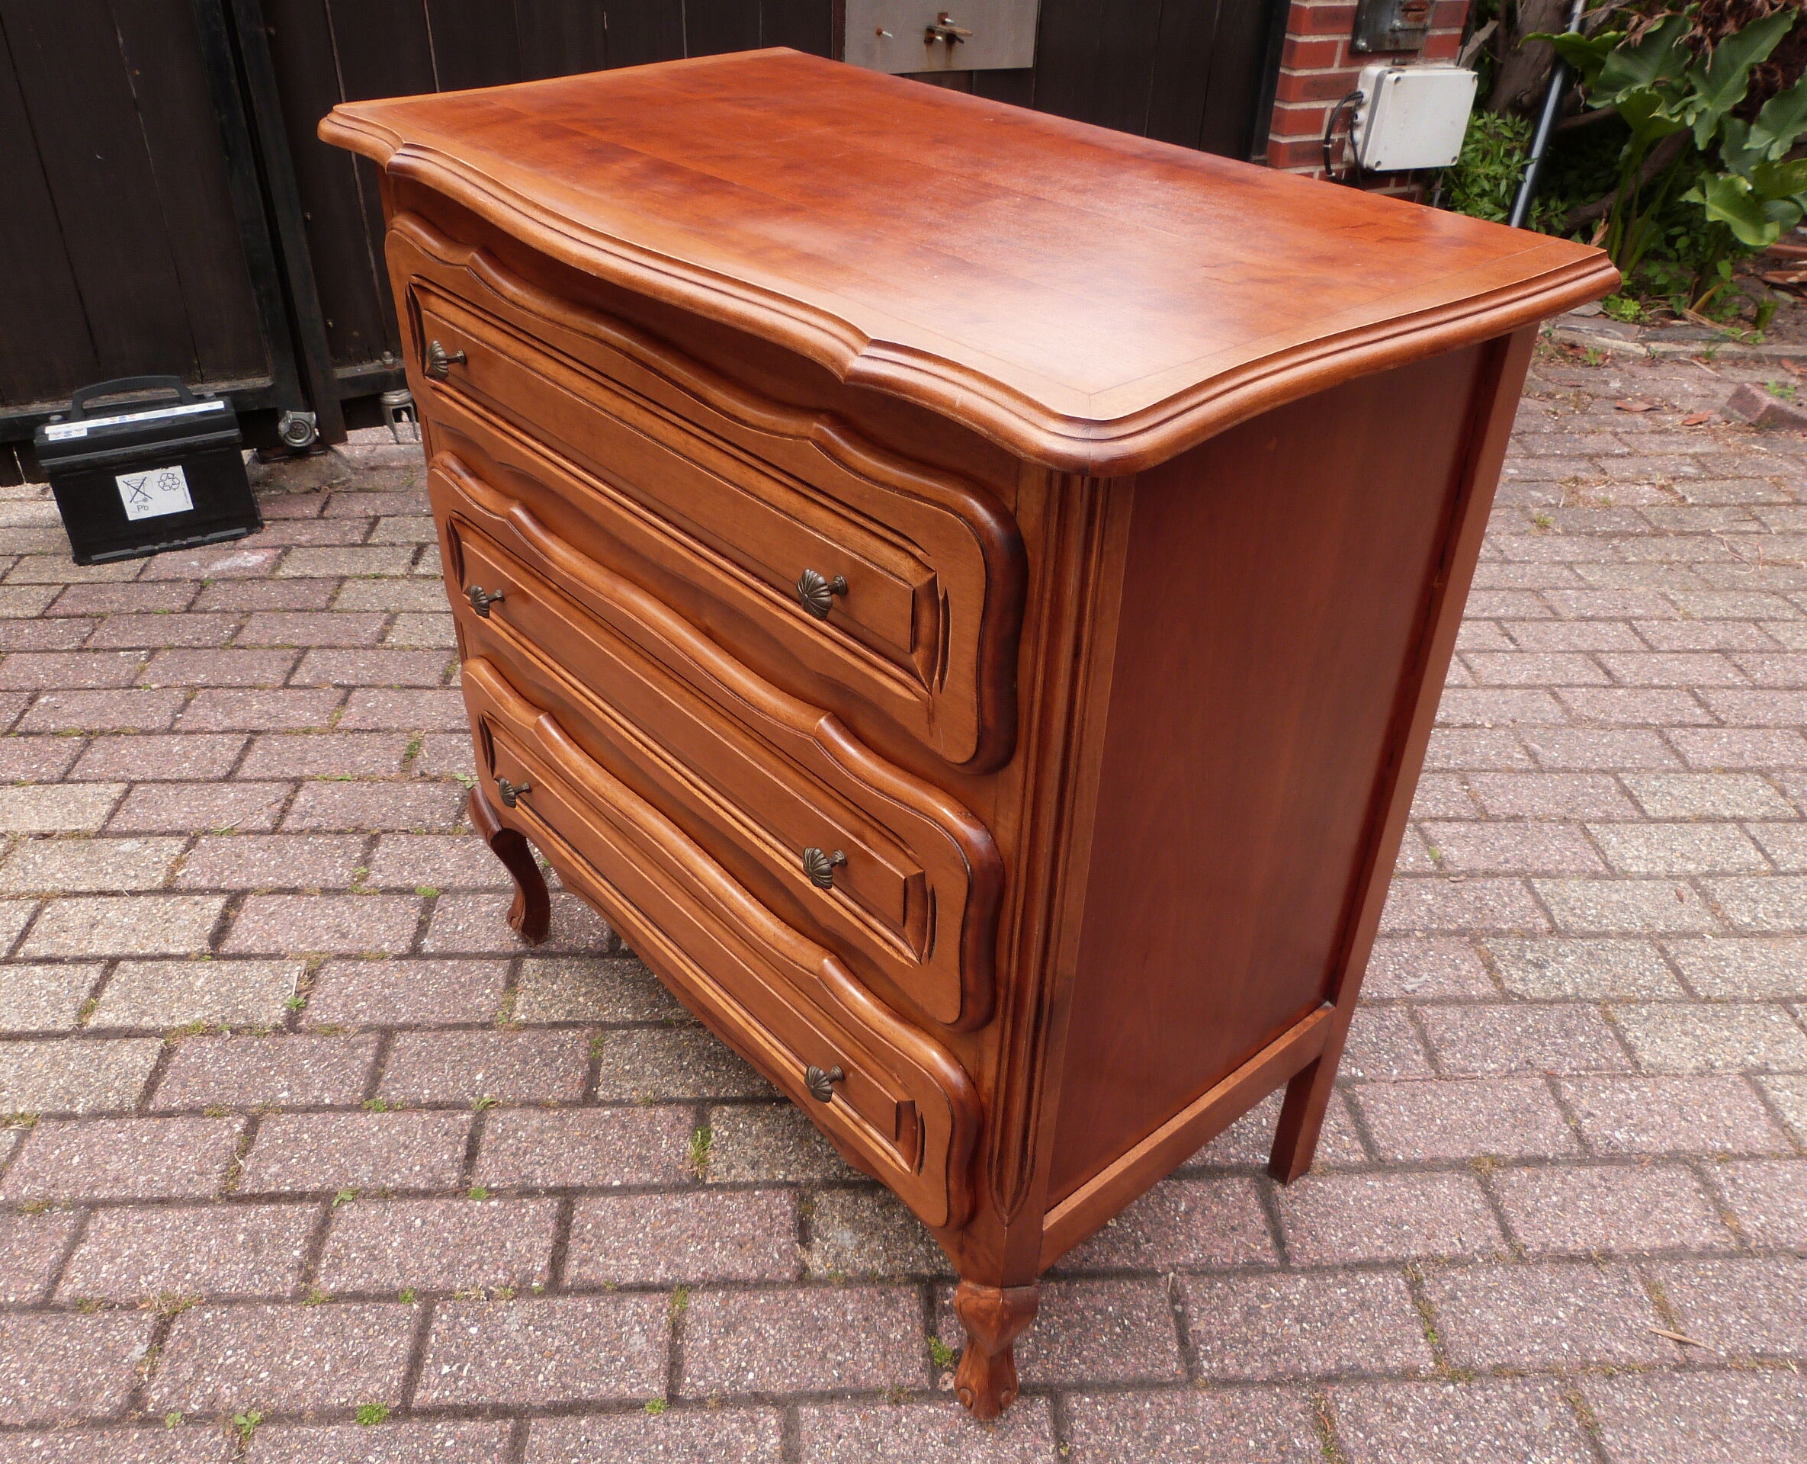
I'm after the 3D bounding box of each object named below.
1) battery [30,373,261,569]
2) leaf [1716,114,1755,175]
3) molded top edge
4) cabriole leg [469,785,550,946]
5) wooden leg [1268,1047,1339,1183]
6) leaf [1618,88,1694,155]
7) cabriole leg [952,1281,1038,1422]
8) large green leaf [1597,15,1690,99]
[{"bbox_3d":[-1.210,-0.440,2.252,0.276,0.238,0.175,-16,38,-23],"label":"battery"},{"bbox_3d":[1.949,-1.360,3.279,0.120,0.160,0.070,27,41,17],"label":"leaf"},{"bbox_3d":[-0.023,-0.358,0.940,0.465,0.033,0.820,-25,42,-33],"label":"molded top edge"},{"bbox_3d":[-0.396,0.144,1.475,0.064,0.176,0.056,-25,42,-33],"label":"cabriole leg"},{"bbox_3d":[0.350,0.330,1.236,0.032,0.163,0.025,-25,42,-33],"label":"wooden leg"},{"bbox_3d":[1.703,-1.388,3.203,0.160,0.150,0.120,17,37,21],"label":"leaf"},{"bbox_3d":[0.069,0.454,1.038,0.060,0.172,0.054,-25,42,-33],"label":"cabriole leg"},{"bbox_3d":[1.665,-1.517,3.176,0.210,0.190,0.110,23,39,16],"label":"large green leaf"}]

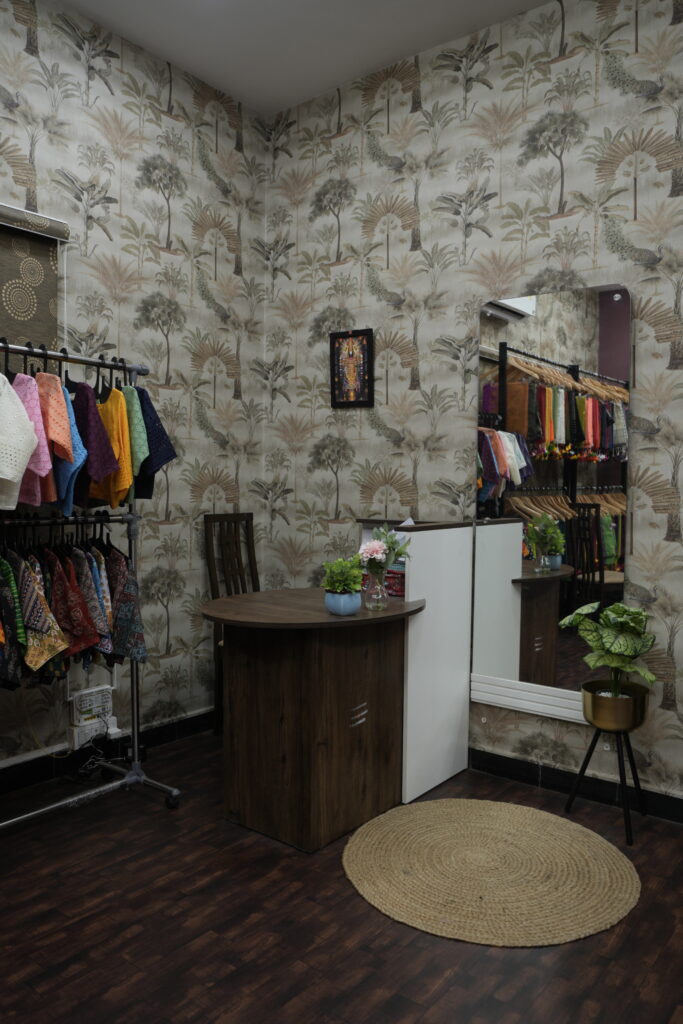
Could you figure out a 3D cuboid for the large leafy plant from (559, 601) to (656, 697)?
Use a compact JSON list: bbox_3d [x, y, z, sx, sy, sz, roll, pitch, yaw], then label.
[{"bbox_3d":[0.912,0.467,2.537,0.330,0.317,0.300,1,1,38],"label":"large leafy plant"}]

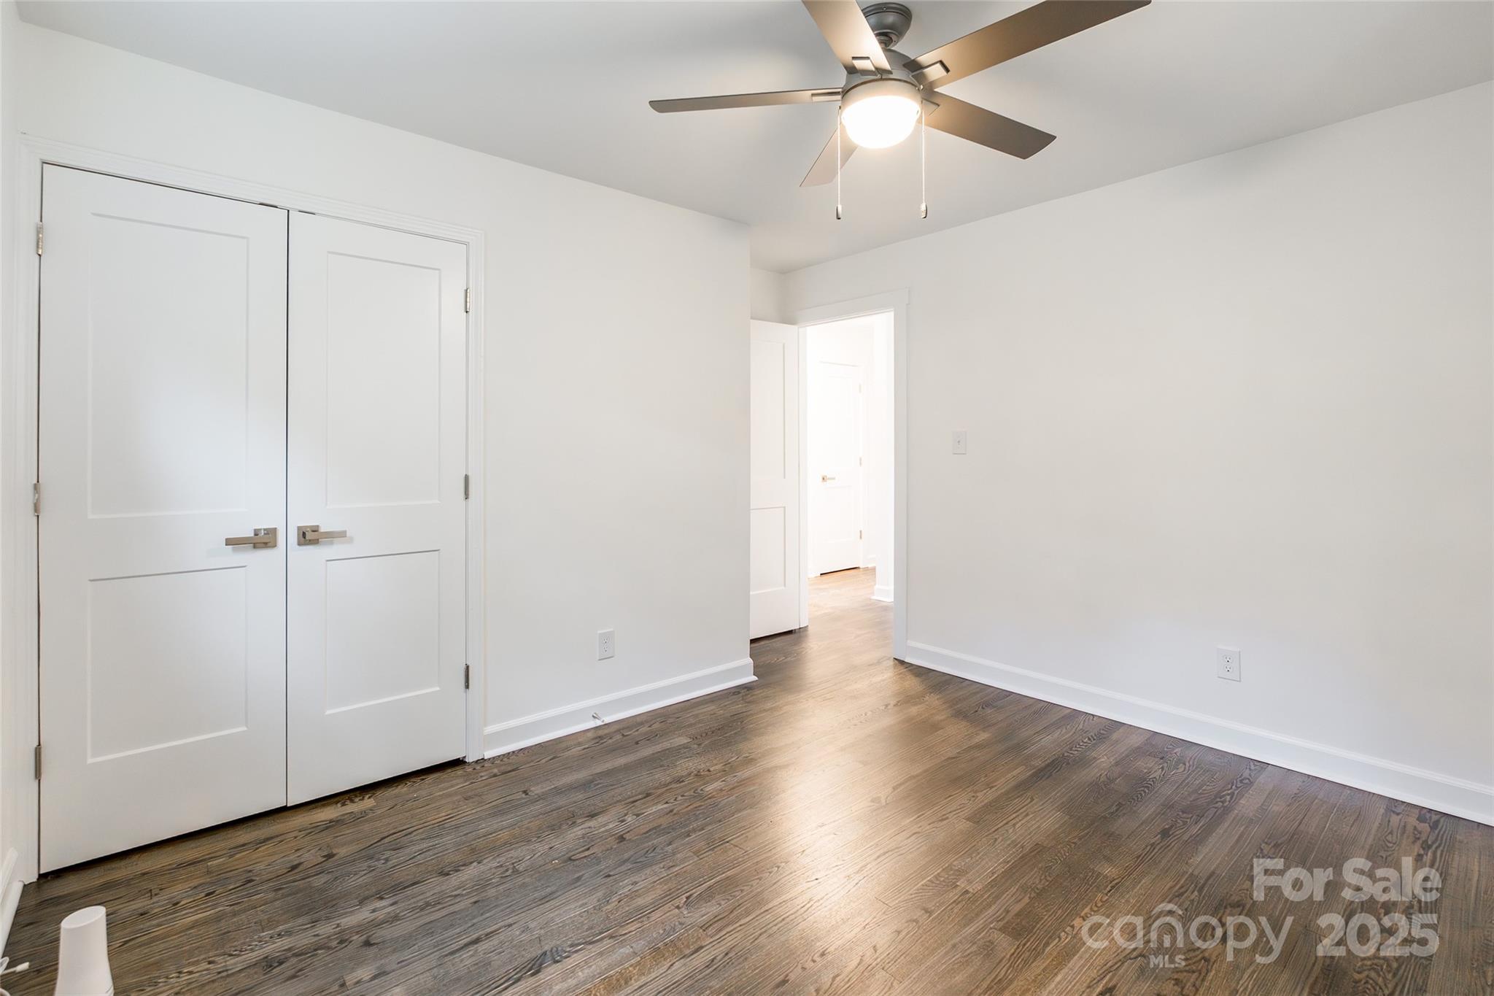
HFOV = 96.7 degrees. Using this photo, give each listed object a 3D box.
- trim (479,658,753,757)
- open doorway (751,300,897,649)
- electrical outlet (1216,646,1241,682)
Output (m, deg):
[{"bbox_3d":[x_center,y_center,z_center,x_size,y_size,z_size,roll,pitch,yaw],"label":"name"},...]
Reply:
[{"bbox_3d":[-0.515,0.965,3.160,1.460,0.120,0.030,-2,3,-39],"label":"trim"},{"bbox_3d":[0.671,-0.109,4.329,0.130,2.080,0.840,-2,3,-42],"label":"open doorway"},{"bbox_3d":[2.007,0.695,2.765,0.012,0.126,0.083,-2,3,-42],"label":"electrical outlet"}]

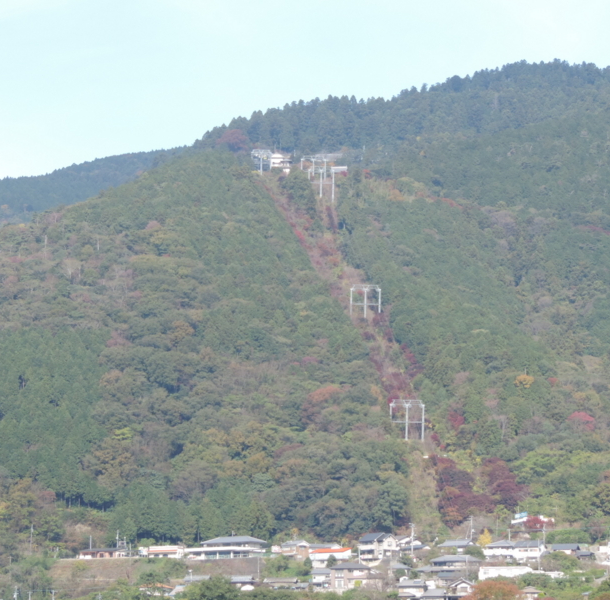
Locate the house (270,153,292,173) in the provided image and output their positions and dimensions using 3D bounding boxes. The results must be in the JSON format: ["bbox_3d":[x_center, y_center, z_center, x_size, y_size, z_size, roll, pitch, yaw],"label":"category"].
[{"bbox_3d":[-16.455,-93.359,1650.000,14.000,11.800,10.500,0,-9,0],"label":"house"}]

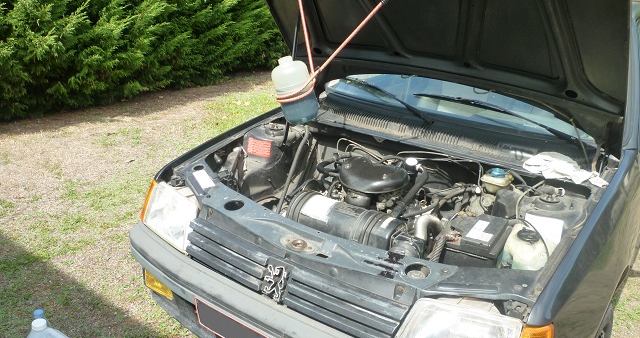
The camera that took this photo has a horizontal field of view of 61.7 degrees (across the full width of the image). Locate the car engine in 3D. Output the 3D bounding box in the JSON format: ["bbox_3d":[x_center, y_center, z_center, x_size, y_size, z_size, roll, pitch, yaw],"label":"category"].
[{"bbox_3d":[0.223,0.150,1.903,1.100,0.360,0.650,16,24,32],"label":"car engine"}]

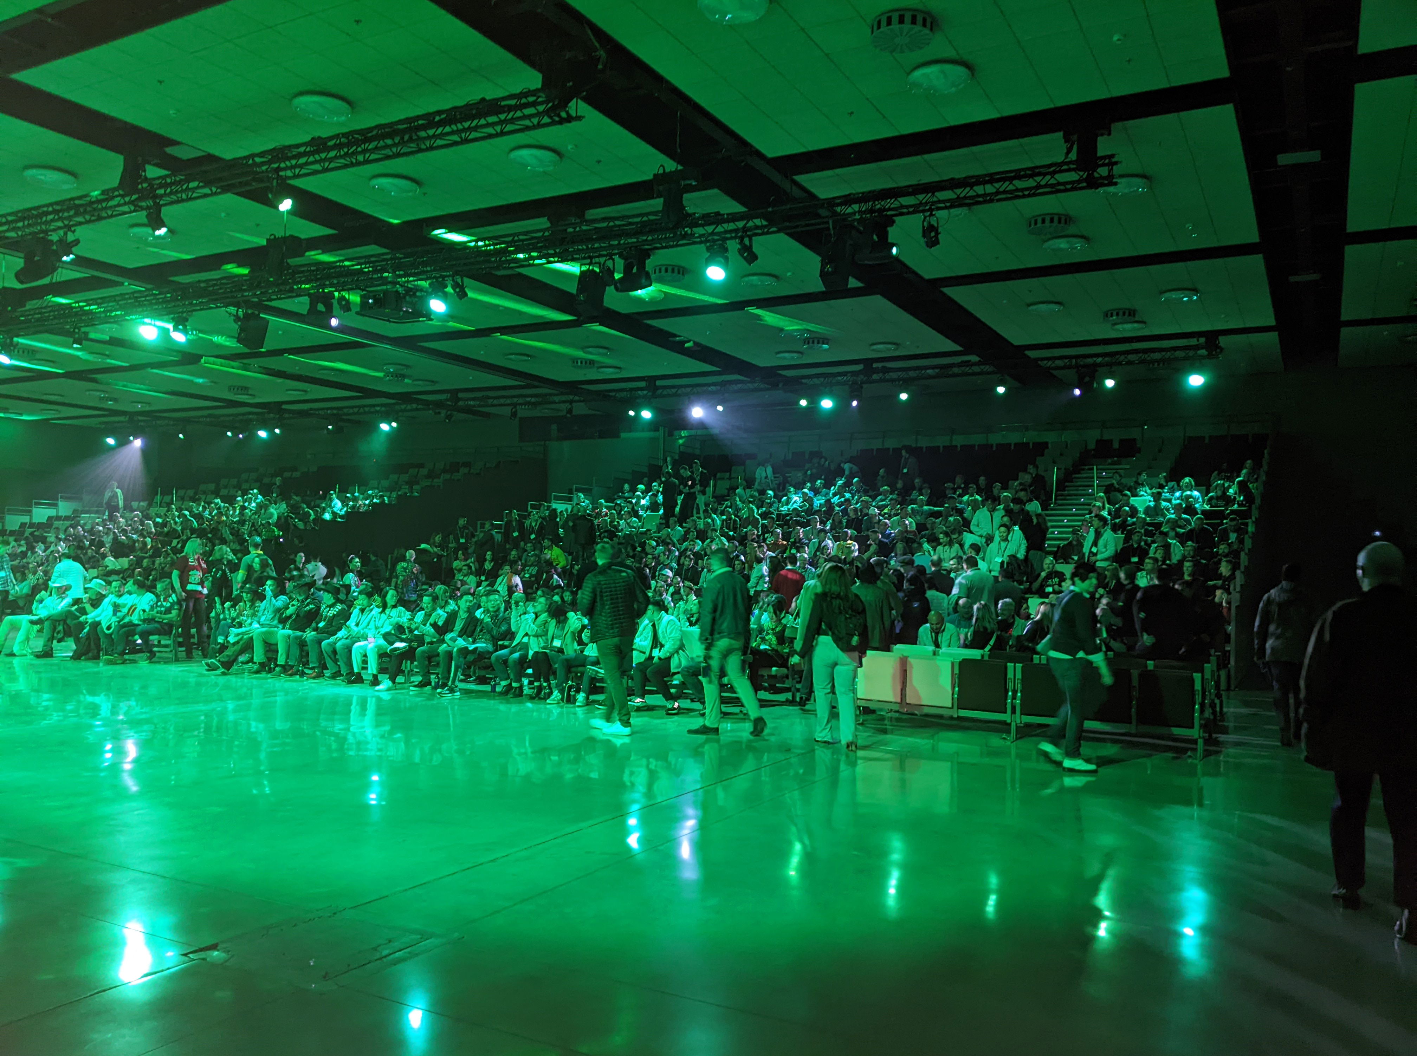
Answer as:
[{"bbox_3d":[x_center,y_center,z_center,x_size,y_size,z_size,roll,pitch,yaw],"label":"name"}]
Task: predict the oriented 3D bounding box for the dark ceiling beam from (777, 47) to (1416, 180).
[{"bbox_3d":[4.239,-4.941,13.161,7.400,0.300,0.780,0,-3,29],"label":"dark ceiling beam"}]

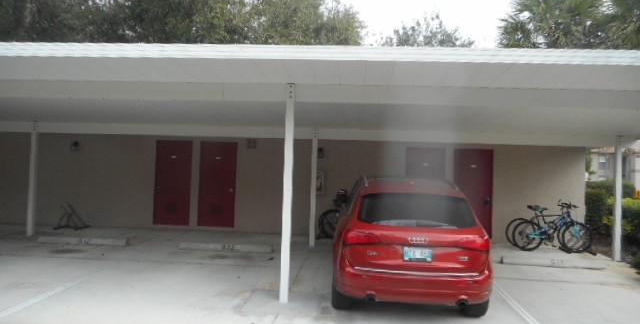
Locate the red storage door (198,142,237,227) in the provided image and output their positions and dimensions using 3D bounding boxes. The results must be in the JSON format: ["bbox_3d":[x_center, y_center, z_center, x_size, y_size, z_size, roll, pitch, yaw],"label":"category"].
[{"bbox_3d":[-2.414,0.532,10.955,0.883,2.007,0.050,2,-2,5],"label":"red storage door"}]

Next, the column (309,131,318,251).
[{"bbox_3d":[-0.111,0.528,9.356,0.105,2.394,0.105,2,-2,5],"label":"column"}]

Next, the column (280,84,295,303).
[{"bbox_3d":[-0.404,0.386,5.870,0.105,2.741,0.105,2,-2,5],"label":"column"}]

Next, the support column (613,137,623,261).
[{"bbox_3d":[5.681,0.707,8.839,0.105,2.373,0.105,2,-2,5],"label":"support column"}]

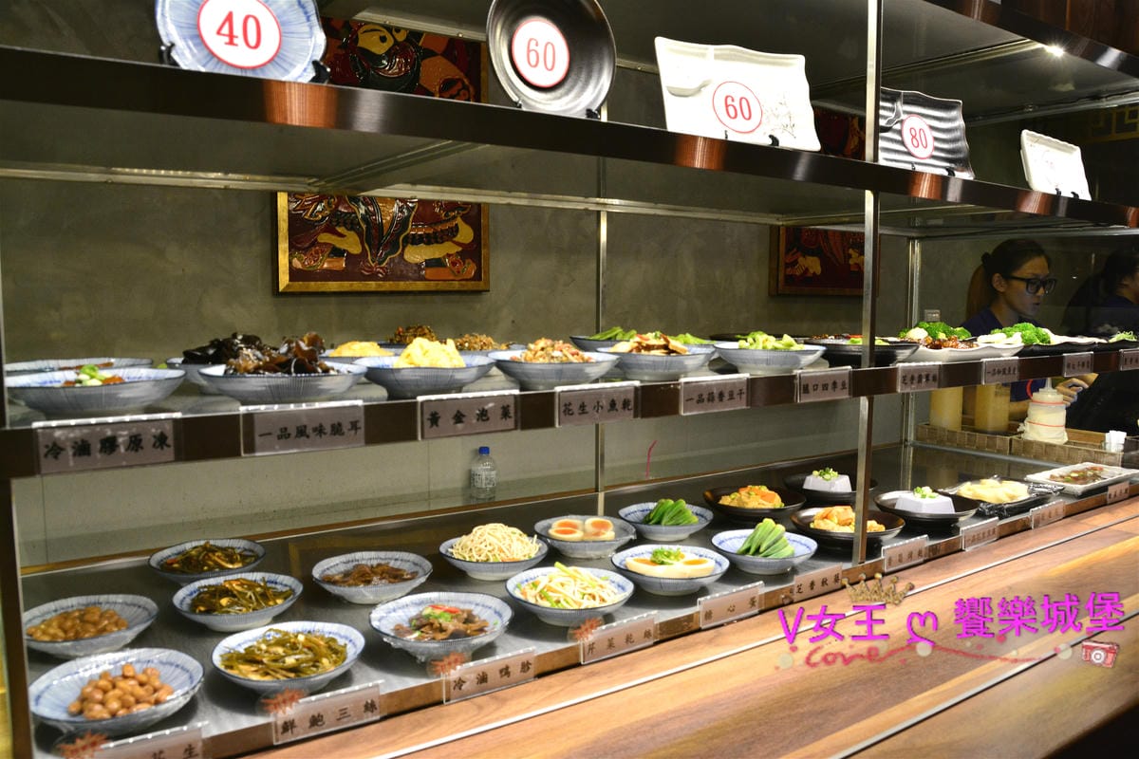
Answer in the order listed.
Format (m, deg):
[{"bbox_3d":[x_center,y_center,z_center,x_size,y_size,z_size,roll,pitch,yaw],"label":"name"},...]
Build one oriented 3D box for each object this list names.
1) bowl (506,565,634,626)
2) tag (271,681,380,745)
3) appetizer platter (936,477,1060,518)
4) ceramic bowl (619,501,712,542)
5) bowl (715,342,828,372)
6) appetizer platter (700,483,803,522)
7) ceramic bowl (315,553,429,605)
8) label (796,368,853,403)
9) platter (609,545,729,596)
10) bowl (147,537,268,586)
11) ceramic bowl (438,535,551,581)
[{"bbox_3d":[0.001,0.285,1.104,0.162,0.038,0.162,0,6,0],"label":"bowl"},{"bbox_3d":[-0.237,0.331,0.851,0.117,0.038,0.010,-4,7,-34],"label":"tag"},{"bbox_3d":[0.778,0.210,1.541,0.235,0.044,0.125,-4,7,-33],"label":"appetizer platter"},{"bbox_3d":[0.167,0.249,1.474,0.162,0.038,0.162,0,6,0],"label":"ceramic bowl"},{"bbox_3d":[0.272,-0.030,1.160,0.149,0.036,0.149,0,6,0],"label":"bowl"},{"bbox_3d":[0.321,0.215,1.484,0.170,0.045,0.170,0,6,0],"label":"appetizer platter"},{"bbox_3d":[-0.271,0.278,1.179,0.163,0.038,0.163,0,6,0],"label":"ceramic bowl"},{"bbox_3d":[0.364,0.008,1.225,0.119,0.042,0.008,-4,7,-33],"label":"label"},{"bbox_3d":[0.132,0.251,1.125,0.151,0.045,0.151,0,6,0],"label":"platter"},{"bbox_3d":[-0.518,0.271,1.228,0.163,0.038,0.163,0,6,0],"label":"bowl"},{"bbox_3d":[-0.113,0.270,1.280,0.163,0.038,0.163,0,6,0],"label":"ceramic bowl"}]

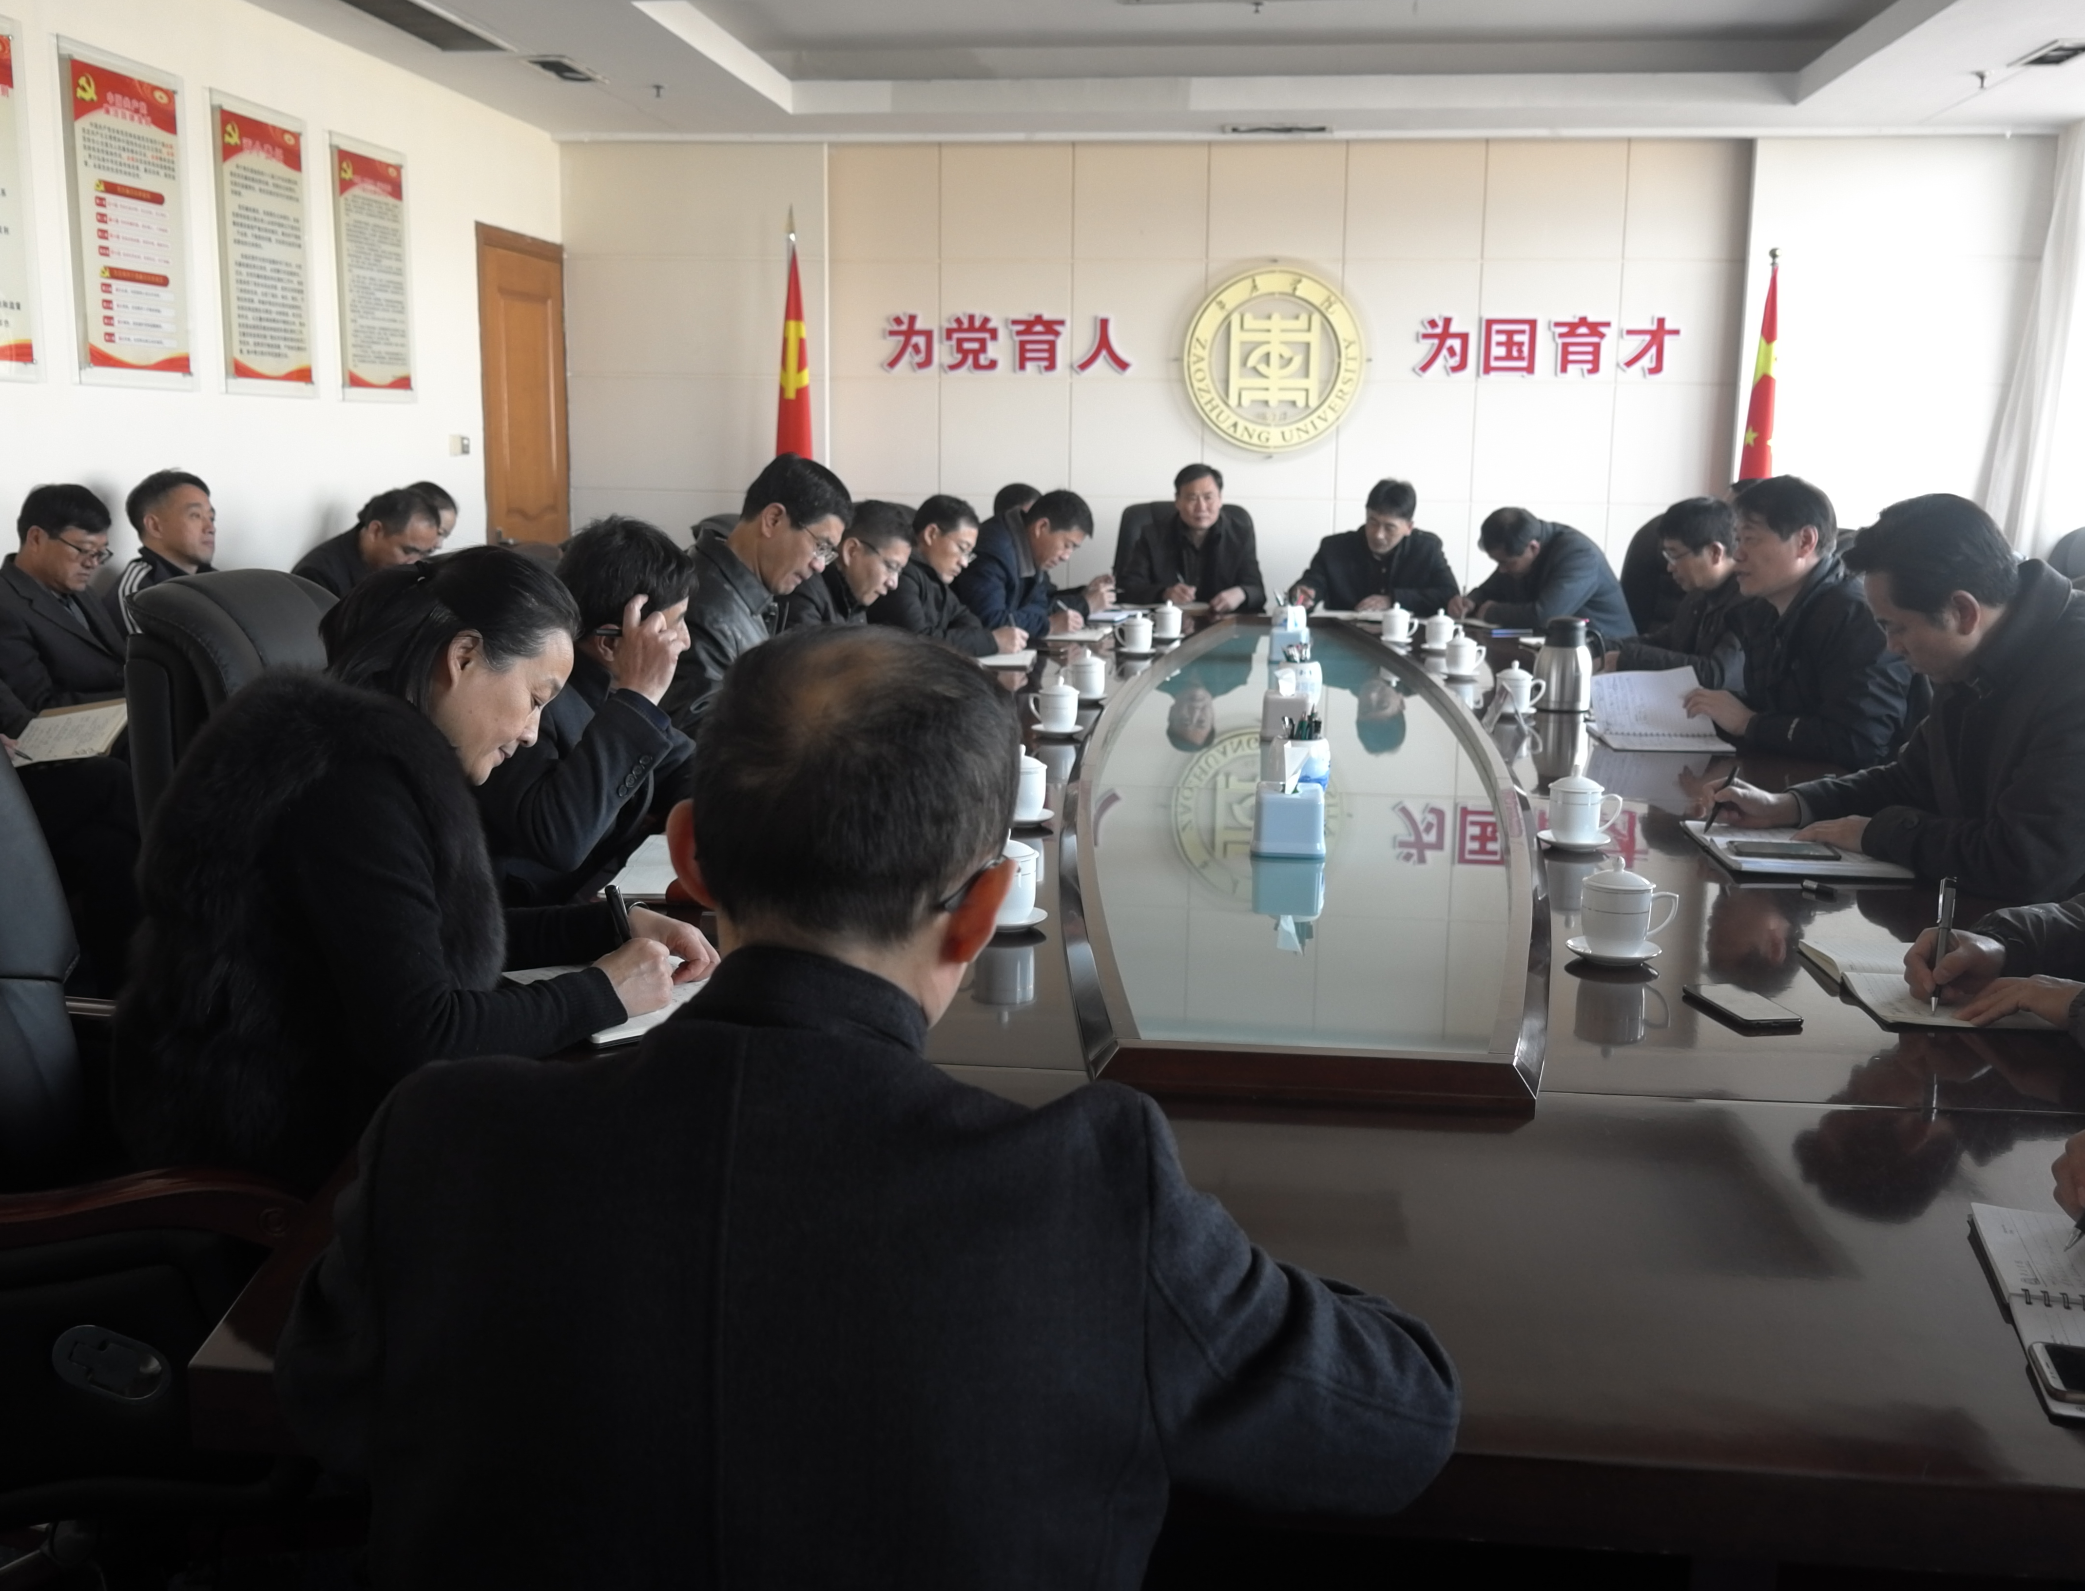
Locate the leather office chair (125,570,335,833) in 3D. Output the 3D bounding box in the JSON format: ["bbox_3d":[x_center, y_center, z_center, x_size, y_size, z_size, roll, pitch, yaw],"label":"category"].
[{"bbox_3d":[-1.054,0.224,3.056,0.740,1.170,0.660,2,11,9],"label":"leather office chair"}]

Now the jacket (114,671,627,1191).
[{"bbox_3d":[-0.685,0.162,2.019,0.540,0.610,0.490,0,10,-2],"label":"jacket"}]

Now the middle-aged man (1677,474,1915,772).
[{"bbox_3d":[1.648,-0.021,4.140,0.640,1.350,0.540,1,11,1],"label":"middle-aged man"}]

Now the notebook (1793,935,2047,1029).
[{"bbox_3d":[1.035,0.212,2.116,0.245,0.025,0.345,2,10,6],"label":"notebook"}]

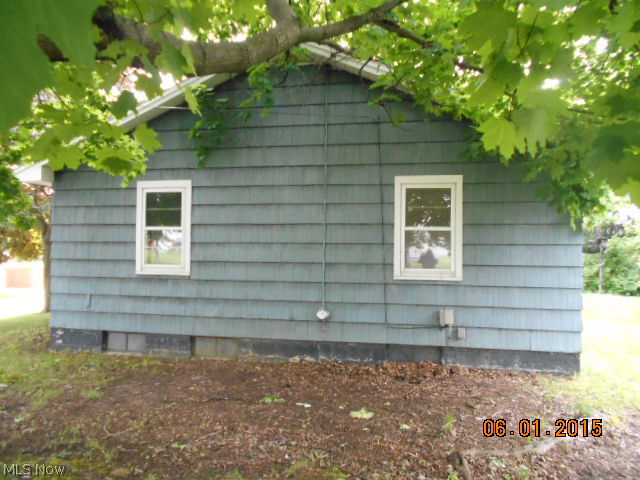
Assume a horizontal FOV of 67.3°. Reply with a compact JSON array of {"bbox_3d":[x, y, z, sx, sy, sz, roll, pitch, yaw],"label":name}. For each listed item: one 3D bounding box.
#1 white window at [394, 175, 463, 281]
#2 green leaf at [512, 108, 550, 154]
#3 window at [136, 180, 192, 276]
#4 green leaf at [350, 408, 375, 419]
[{"bbox_3d":[1.435,-0.158,6.367,0.886,1.391,0.100,0,-1,11],"label":"white window"},{"bbox_3d":[0.704,-0.361,1.600,0.125,0.150,0.060,0,-1,24],"label":"green leaf"},{"bbox_3d":[-2.286,-0.175,7.070,0.876,1.373,0.100,0,-1,11],"label":"window"},{"bbox_3d":[0.387,1.581,4.380,0.210,0.045,0.170,1,-1,0],"label":"green leaf"}]

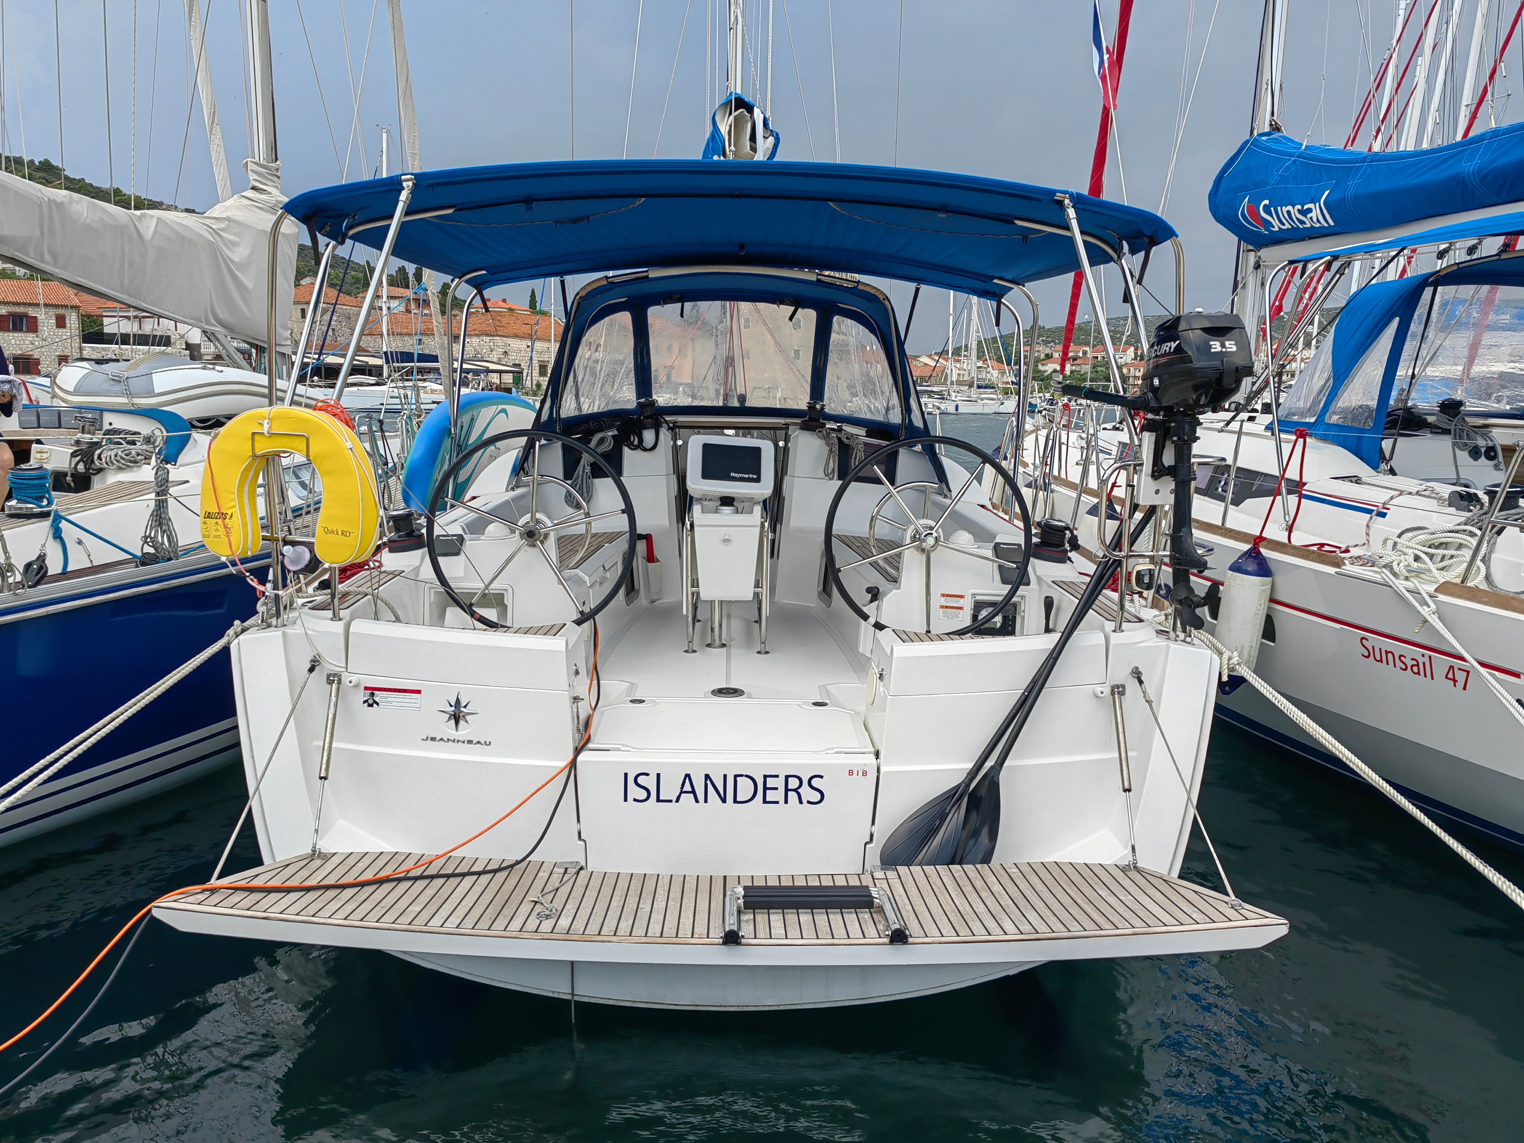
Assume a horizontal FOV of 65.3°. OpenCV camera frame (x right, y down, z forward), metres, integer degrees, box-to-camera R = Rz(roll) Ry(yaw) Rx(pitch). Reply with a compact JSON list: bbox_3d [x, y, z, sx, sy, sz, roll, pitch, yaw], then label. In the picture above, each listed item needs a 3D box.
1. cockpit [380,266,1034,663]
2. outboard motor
[{"bbox_3d":[-0.196,-0.532,5.426,2.500,1.750,2.650,1,8,-2],"label":"cockpit"},{"bbox_3d":[1.268,-0.330,3.847,0.330,1.000,0.700,-3,9,-24],"label":"outboard motor"}]

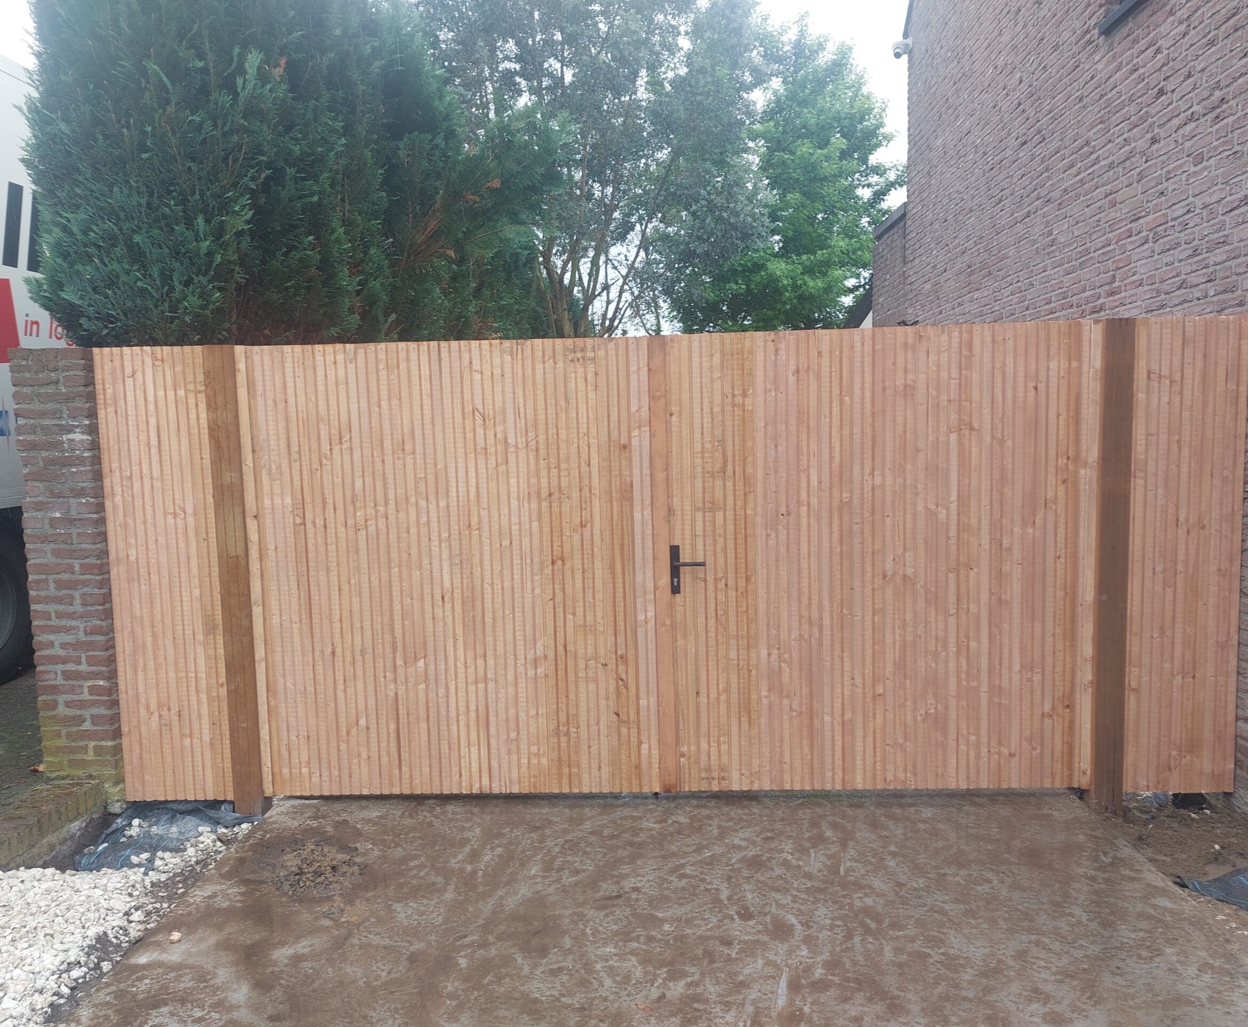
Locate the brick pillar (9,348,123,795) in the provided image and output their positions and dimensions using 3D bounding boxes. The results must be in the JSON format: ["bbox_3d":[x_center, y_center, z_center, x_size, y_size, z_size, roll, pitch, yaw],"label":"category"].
[{"bbox_3d":[-2.328,0.266,4.122,0.310,1.915,0.310,-1,6,2],"label":"brick pillar"}]

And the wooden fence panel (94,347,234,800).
[{"bbox_3d":[-1.938,0.279,4.062,0.485,1.951,0.060,-1,6,2],"label":"wooden fence panel"}]

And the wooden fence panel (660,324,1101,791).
[{"bbox_3d":[1.061,0.212,3.992,1.775,1.948,0.060,-1,6,2],"label":"wooden fence panel"}]

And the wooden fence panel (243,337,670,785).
[{"bbox_3d":[-0.719,0.253,4.066,1.700,1.953,0.060,-1,6,2],"label":"wooden fence panel"}]

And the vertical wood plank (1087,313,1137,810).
[{"bbox_3d":[1.981,0.230,3.892,0.120,2.012,0.120,-1,6,2],"label":"vertical wood plank"}]

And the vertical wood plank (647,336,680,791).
[{"bbox_3d":[0.166,0.235,3.989,0.074,1.940,0.030,-1,6,2],"label":"vertical wood plank"}]

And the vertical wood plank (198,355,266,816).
[{"bbox_3d":[-1.634,0.299,4.042,0.122,1.997,0.120,-1,6,2],"label":"vertical wood plank"}]

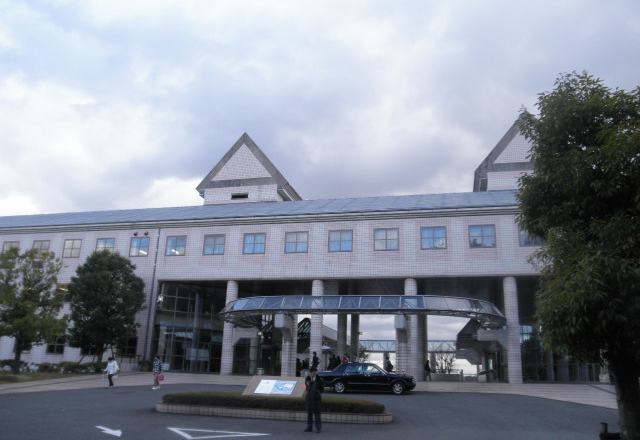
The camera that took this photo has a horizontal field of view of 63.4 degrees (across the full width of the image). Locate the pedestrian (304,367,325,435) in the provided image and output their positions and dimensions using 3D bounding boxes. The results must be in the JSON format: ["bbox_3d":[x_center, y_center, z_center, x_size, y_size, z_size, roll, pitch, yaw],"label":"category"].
[{"bbox_3d":[-0.123,5.018,14.482,0.550,1.700,0.400,-2,-16,12],"label":"pedestrian"}]

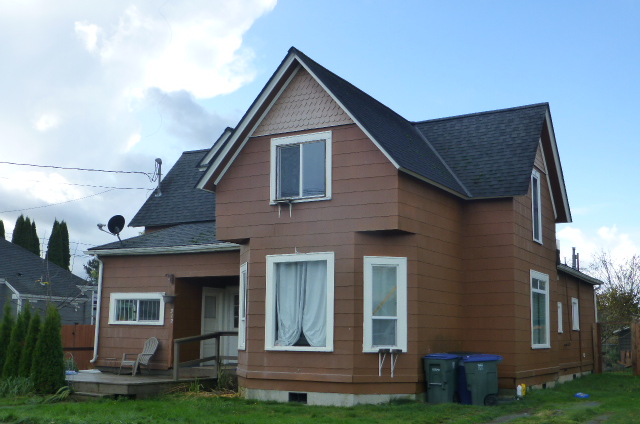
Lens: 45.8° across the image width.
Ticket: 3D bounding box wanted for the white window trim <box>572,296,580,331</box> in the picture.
[{"bbox_3d":[8.417,3.377,24.928,0.100,1.080,0.920,-4,-10,30],"label":"white window trim"}]

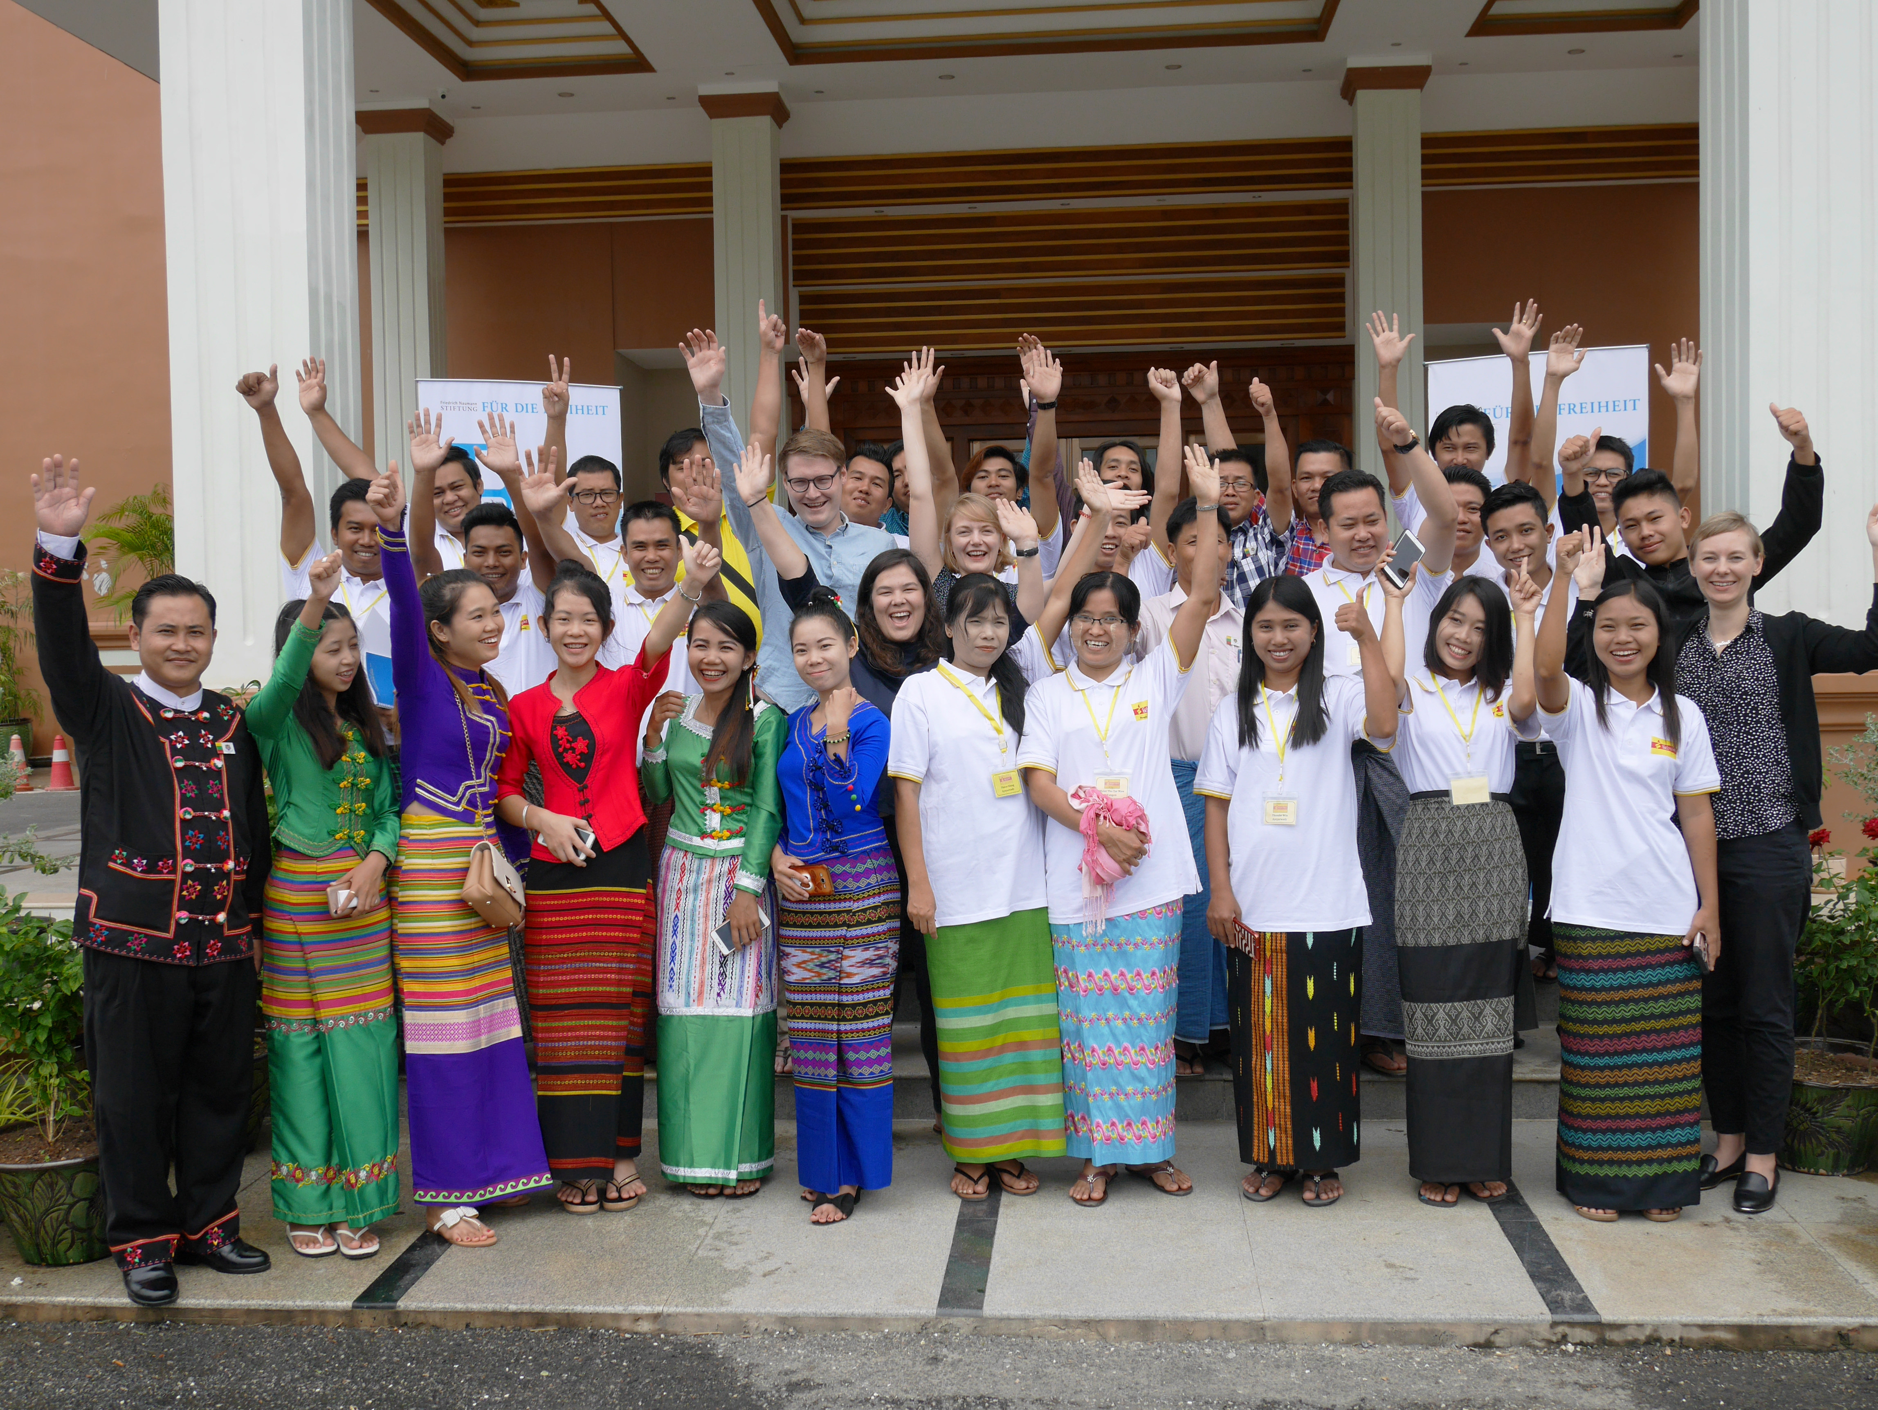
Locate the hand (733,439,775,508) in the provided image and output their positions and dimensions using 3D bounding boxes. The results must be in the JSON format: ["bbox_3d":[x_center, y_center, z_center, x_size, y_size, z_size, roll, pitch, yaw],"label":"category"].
[{"bbox_3d":[-0.500,-0.624,5.280,0.115,0.185,0.055,-4,3,-6],"label":"hand"}]

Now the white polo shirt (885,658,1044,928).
[{"bbox_3d":[0.085,0.234,5.020,0.440,0.660,0.270,-2,3,-25],"label":"white polo shirt"}]

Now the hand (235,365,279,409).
[{"bbox_3d":[-1.884,-0.876,5.400,0.100,0.120,0.085,-9,3,-6],"label":"hand"}]

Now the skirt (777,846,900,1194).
[{"bbox_3d":[-0.252,0.769,4.900,0.305,0.870,0.260,-1,4,-2],"label":"skirt"}]

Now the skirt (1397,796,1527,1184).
[{"bbox_3d":[1.333,0.728,4.985,0.328,0.978,0.280,-1,2,10],"label":"skirt"}]

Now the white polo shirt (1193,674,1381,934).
[{"bbox_3d":[0.876,0.249,4.910,0.460,0.650,0.270,0,3,16],"label":"white polo shirt"}]

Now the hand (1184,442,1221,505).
[{"bbox_3d":[0.663,-0.584,4.920,0.093,0.160,0.050,-11,3,6],"label":"hand"}]

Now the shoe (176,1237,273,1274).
[{"bbox_3d":[-1.700,1.265,4.610,0.280,0.105,0.100,0,3,28],"label":"shoe"}]

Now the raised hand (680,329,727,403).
[{"bbox_3d":[-0.657,-0.945,5.450,0.130,0.204,0.080,-1,2,-5],"label":"raised hand"}]

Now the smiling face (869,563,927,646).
[{"bbox_3d":[-0.113,-0.274,5.280,0.155,0.210,0.150,-2,2,0],"label":"smiling face"}]

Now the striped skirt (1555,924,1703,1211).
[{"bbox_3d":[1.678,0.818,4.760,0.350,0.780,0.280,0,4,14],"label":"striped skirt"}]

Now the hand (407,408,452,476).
[{"bbox_3d":[-1.433,-0.739,5.500,0.125,0.190,0.055,-3,3,-9],"label":"hand"}]

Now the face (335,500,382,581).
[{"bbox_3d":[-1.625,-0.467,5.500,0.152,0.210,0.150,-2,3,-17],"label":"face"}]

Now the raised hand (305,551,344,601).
[{"bbox_3d":[-1.439,-0.303,4.580,0.085,0.120,0.085,14,3,-11],"label":"raised hand"}]

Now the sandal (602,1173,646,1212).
[{"bbox_3d":[-0.802,1.207,4.930,0.097,0.065,0.245,-2,3,-11],"label":"sandal"}]

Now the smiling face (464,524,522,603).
[{"bbox_3d":[-1.236,-0.391,5.430,0.155,0.205,0.150,-1,3,-9],"label":"smiling face"}]

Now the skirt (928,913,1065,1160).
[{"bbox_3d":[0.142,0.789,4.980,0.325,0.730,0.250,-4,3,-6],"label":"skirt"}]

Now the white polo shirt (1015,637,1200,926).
[{"bbox_3d":[0.433,0.196,5.019,0.465,0.736,0.280,-1,2,3],"label":"white polo shirt"}]

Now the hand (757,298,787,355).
[{"bbox_3d":[-0.531,-1.203,6.200,0.095,0.180,0.075,-4,4,-6],"label":"hand"}]

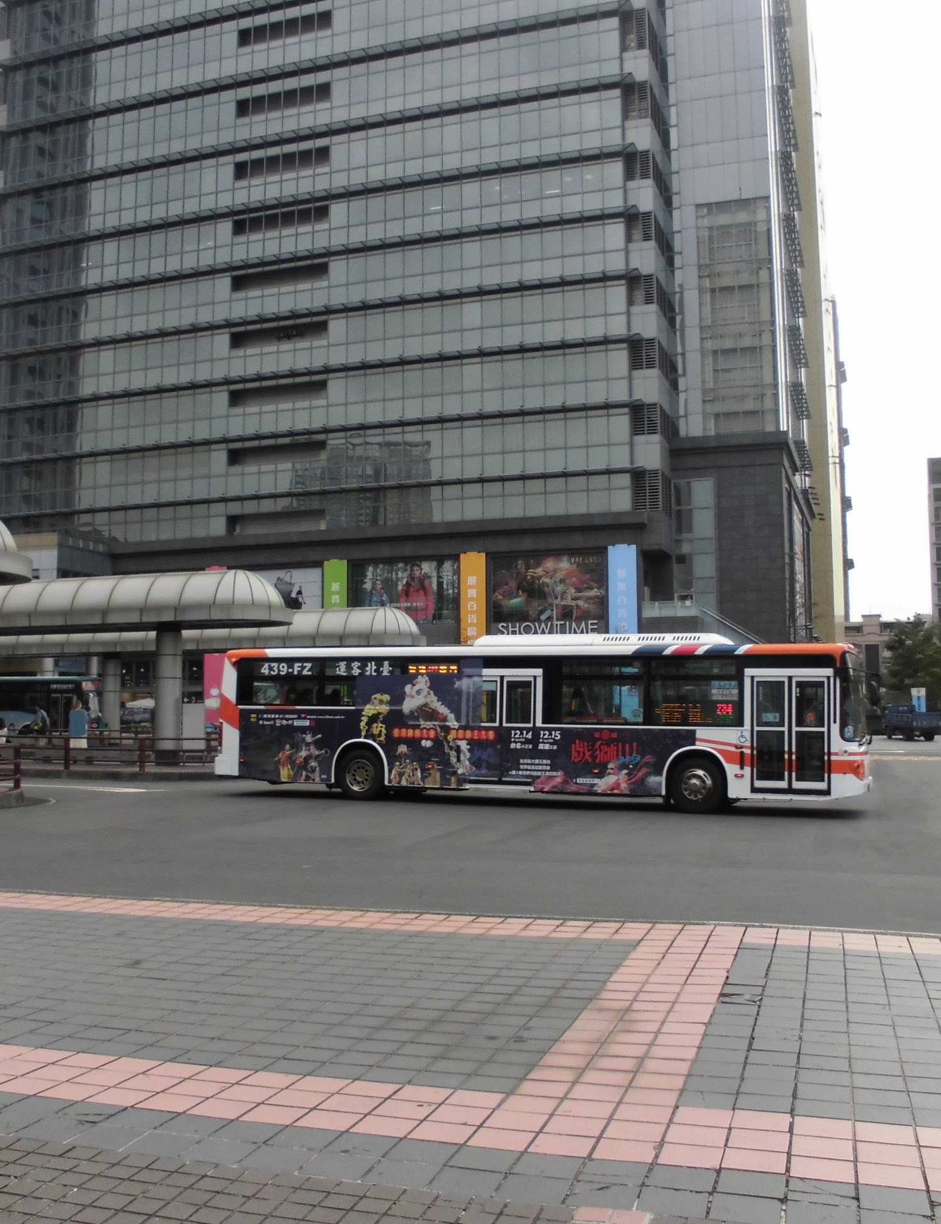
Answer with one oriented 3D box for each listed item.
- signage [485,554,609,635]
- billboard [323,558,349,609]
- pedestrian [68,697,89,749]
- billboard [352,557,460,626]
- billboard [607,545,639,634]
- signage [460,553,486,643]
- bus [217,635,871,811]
[{"bbox_3d":[4.857,-1.154,77.827,7.789,5.165,0.250,-2,-5,19],"label":"signage"},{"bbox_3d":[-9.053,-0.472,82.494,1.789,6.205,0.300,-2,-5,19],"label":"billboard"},{"bbox_3d":[-9.743,3.012,30.431,0.480,1.620,0.320,-1,-5,5],"label":"pedestrian"},{"bbox_3d":[-4.294,-1.347,80.952,7.520,4.486,0.200,-2,-5,19],"label":"billboard"},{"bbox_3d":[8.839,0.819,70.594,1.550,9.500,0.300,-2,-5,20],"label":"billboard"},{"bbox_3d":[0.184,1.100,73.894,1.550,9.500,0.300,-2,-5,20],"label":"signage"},{"bbox_3d":[1.176,1.964,22.671,11.950,3.080,2.500,-1,-5,20],"label":"bus"}]

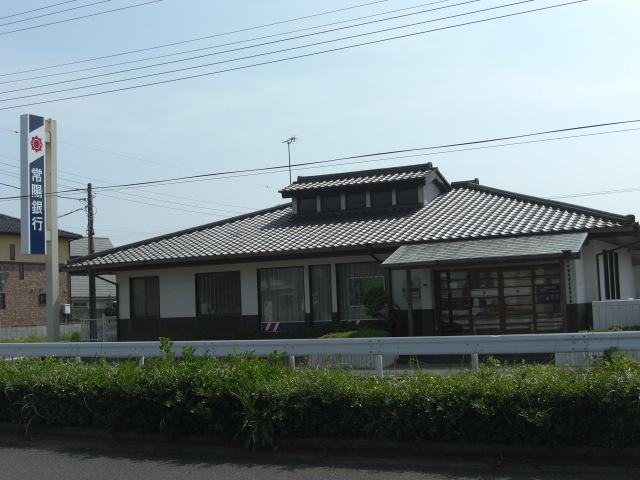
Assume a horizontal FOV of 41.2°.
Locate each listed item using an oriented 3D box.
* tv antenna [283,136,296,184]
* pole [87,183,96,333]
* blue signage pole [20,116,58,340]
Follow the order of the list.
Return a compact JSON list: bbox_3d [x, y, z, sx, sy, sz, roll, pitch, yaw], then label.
[{"bbox_3d":[-1.086,-2.791,30.991,0.420,1.952,1.100,0,-5,-30],"label":"tv antenna"},{"bbox_3d":[-9.581,1.048,35.680,0.270,6.988,0.270,-4,-5,26],"label":"pole"},{"bbox_3d":[-8.818,-0.025,26.811,0.350,7.740,1.260,-4,-5,26],"label":"blue signage pole"}]

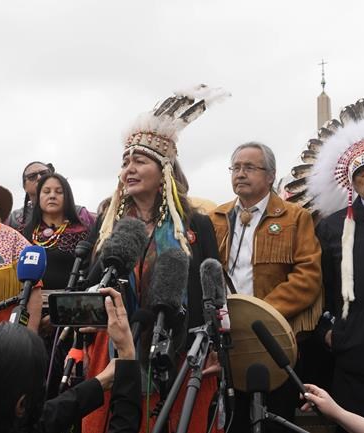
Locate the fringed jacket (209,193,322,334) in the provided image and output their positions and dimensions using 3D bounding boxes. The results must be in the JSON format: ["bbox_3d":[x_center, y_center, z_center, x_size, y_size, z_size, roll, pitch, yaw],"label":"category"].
[{"bbox_3d":[0.332,0.220,2.780,0.560,0.680,0.340,-2,-7,21],"label":"fringed jacket"}]

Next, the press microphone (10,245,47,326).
[{"bbox_3d":[-0.406,0.182,1.670,0.078,0.250,0.078,12,-12,-6],"label":"press microphone"}]

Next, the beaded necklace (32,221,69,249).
[{"bbox_3d":[-0.595,0.082,2.860,0.170,0.140,0.130,1,-6,-7],"label":"beaded necklace"}]

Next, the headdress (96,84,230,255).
[{"bbox_3d":[-0.072,-0.163,2.340,0.370,0.580,0.400,-5,-8,37],"label":"headdress"}]

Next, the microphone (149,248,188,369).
[{"bbox_3d":[-0.036,0.246,1.690,0.100,0.330,0.110,9,-18,0],"label":"microphone"}]

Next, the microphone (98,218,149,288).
[{"bbox_3d":[-0.163,0.100,1.760,0.100,0.250,0.100,32,-31,0],"label":"microphone"}]

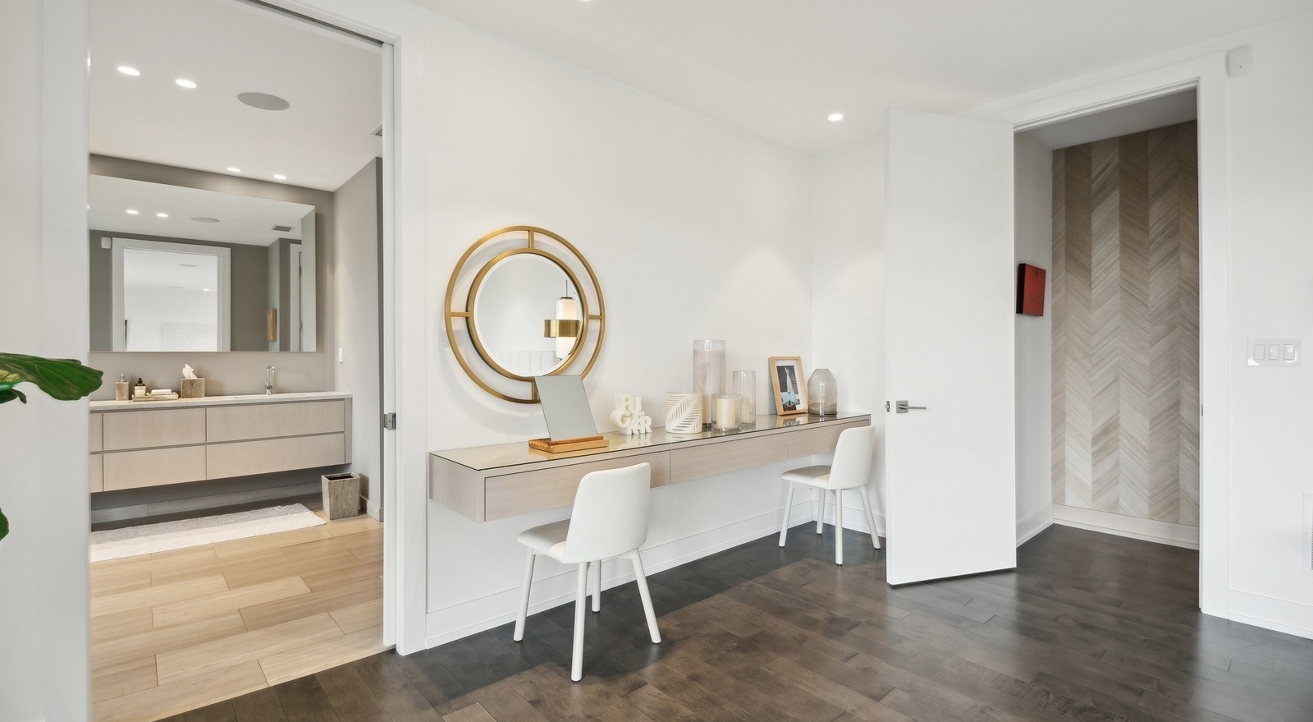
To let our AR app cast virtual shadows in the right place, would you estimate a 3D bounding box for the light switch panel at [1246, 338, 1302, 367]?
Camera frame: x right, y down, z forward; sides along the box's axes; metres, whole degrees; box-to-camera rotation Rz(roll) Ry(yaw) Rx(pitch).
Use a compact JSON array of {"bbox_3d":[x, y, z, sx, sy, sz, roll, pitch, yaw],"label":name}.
[{"bbox_3d":[2.628,-0.034,2.326,0.010,0.116,0.154,0,0,-40],"label":"light switch panel"}]

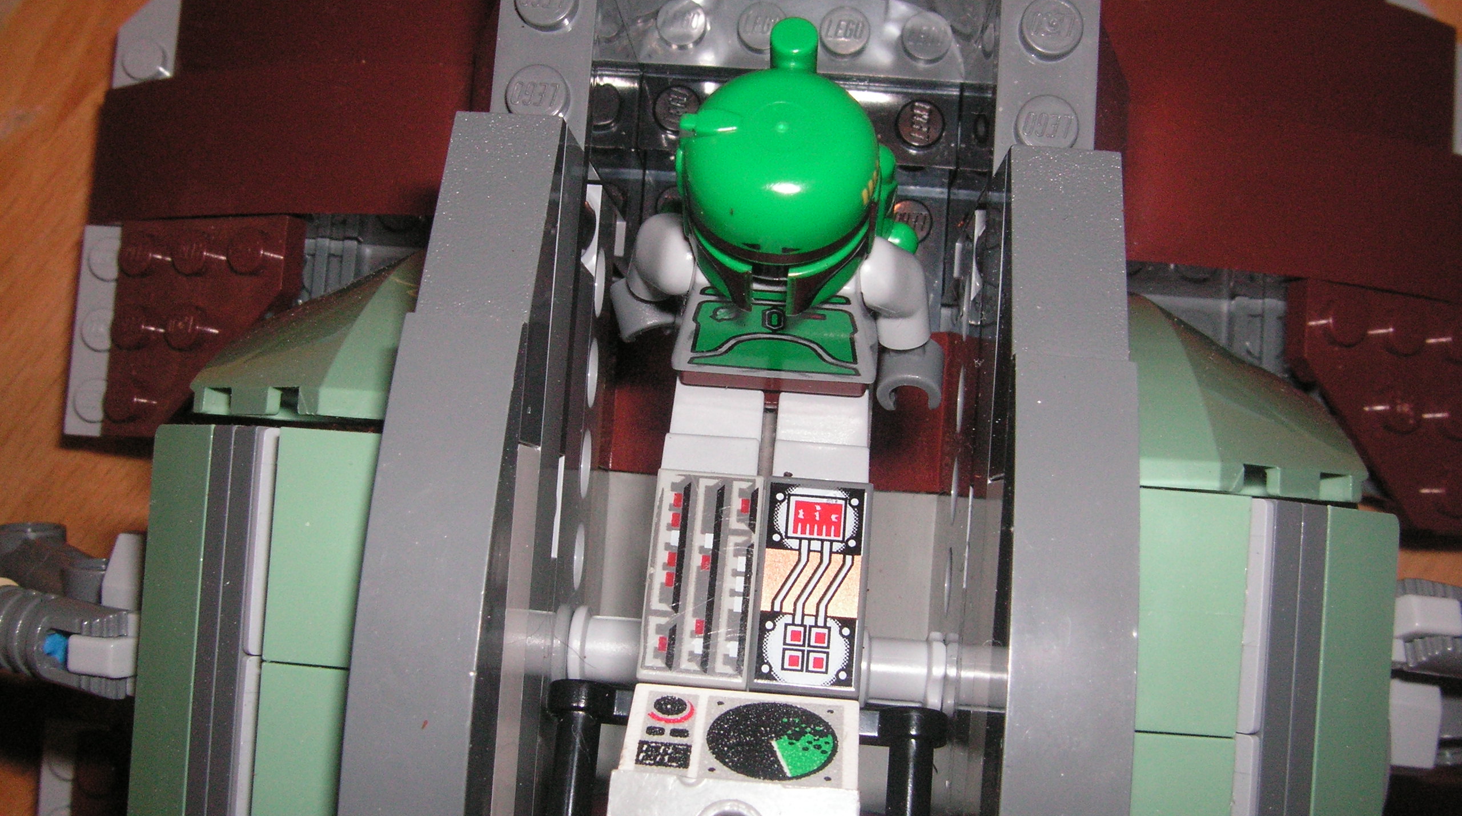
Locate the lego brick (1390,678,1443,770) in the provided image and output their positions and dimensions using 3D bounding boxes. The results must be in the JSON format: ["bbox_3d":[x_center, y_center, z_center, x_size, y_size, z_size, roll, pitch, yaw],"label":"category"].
[{"bbox_3d":[0.060,0.029,0.149,0.008,0.009,0.008,4,88,4],"label":"lego brick"}]

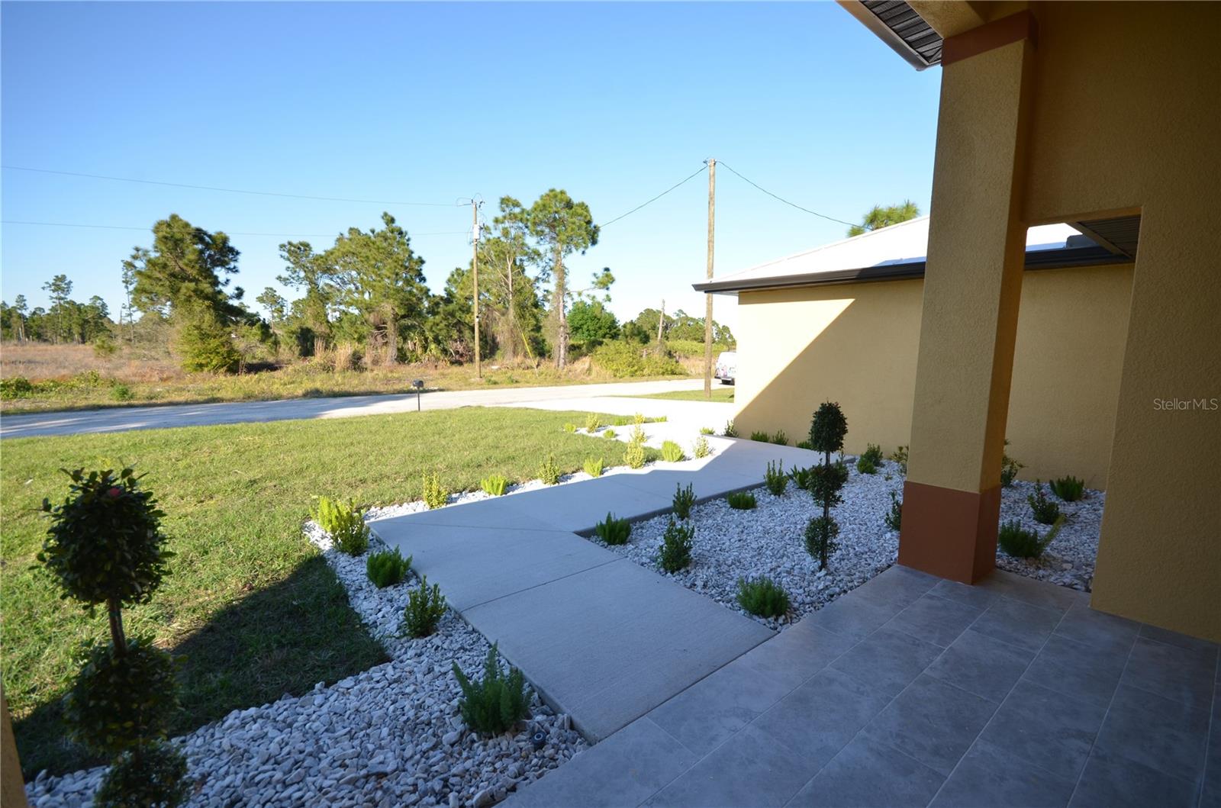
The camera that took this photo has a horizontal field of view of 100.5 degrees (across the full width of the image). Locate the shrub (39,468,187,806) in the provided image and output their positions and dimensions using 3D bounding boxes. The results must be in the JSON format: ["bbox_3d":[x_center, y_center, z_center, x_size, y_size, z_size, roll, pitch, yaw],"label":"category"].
[{"bbox_3d":[-1.376,0.829,1.436,0.310,1.260,0.310,-5,8,-38],"label":"shrub"}]

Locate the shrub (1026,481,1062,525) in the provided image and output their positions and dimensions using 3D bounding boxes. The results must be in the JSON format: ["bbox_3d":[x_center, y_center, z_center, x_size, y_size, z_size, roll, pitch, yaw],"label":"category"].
[{"bbox_3d":[4.124,0.935,4.808,0.290,0.380,0.290,-5,8,-38],"label":"shrub"}]

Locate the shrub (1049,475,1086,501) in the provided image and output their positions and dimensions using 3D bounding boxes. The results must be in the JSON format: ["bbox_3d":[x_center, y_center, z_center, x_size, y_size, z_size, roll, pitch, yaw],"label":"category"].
[{"bbox_3d":[4.948,0.904,5.472,0.290,0.270,0.300,-5,8,-38],"label":"shrub"}]

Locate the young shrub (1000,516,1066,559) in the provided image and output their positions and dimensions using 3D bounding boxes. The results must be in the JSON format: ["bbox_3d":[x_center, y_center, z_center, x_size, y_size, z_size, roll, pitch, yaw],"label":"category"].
[{"bbox_3d":[3.303,1.025,3.984,0.350,0.300,0.390,-5,8,-38],"label":"young shrub"}]

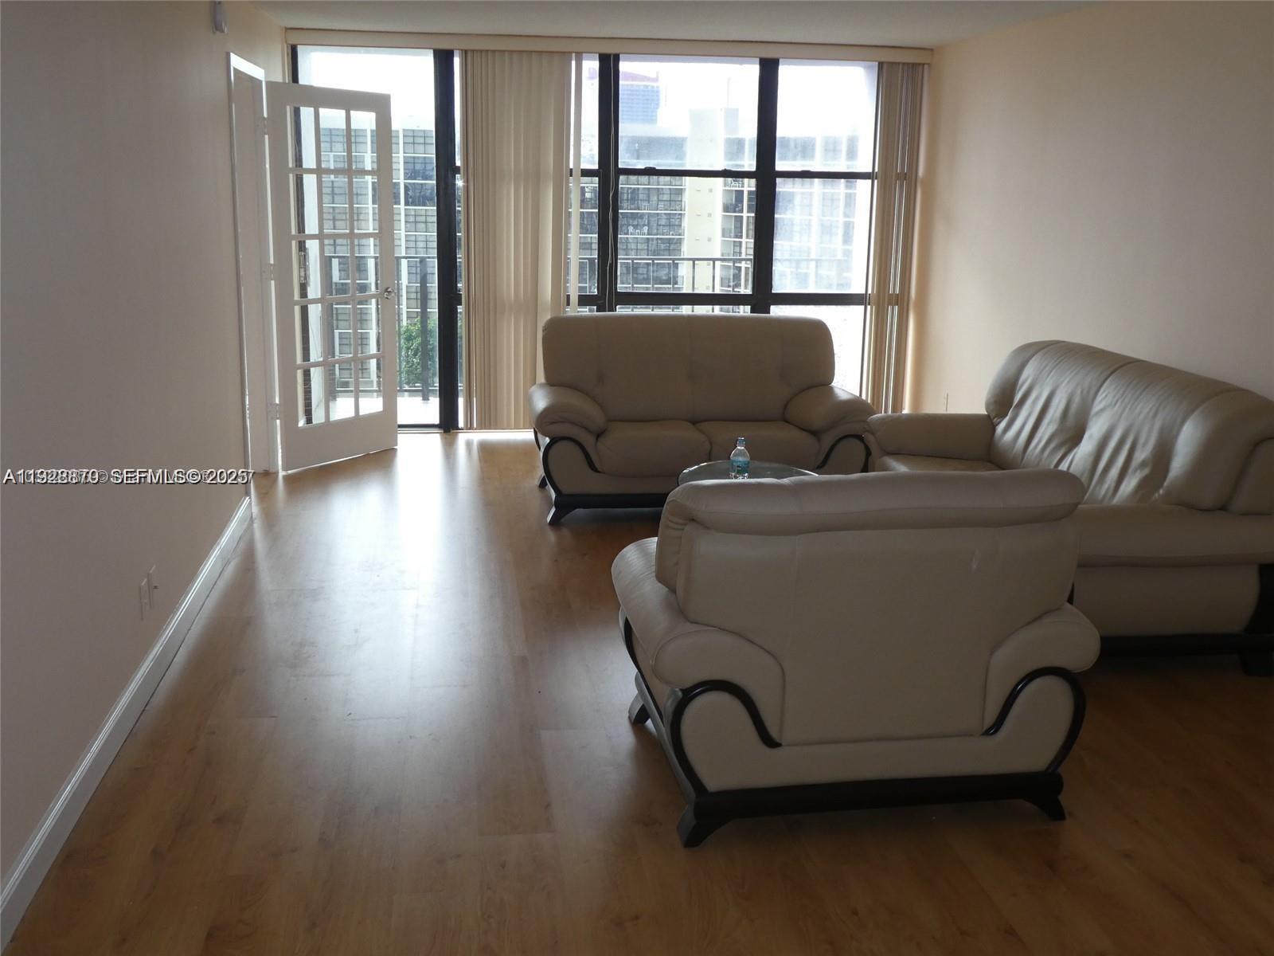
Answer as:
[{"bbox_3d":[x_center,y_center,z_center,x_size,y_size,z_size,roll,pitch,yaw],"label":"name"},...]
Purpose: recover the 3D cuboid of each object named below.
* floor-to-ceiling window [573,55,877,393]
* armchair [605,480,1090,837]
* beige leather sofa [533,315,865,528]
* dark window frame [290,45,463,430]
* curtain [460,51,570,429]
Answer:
[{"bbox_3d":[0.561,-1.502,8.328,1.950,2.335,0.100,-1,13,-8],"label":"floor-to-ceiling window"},{"bbox_3d":[0.550,0.356,3.491,1.140,0.920,0.880,-1,13,-10],"label":"armchair"},{"bbox_3d":[0.292,-0.322,6.424,1.700,0.920,0.880,-1,13,-8],"label":"beige leather sofa"},{"bbox_3d":[-1.592,-1.459,8.013,0.967,2.324,0.100,-1,13,-8],"label":"dark window frame"},{"bbox_3d":[-0.760,-1.452,8.057,0.675,2.317,0.100,-1,13,-8],"label":"curtain"}]

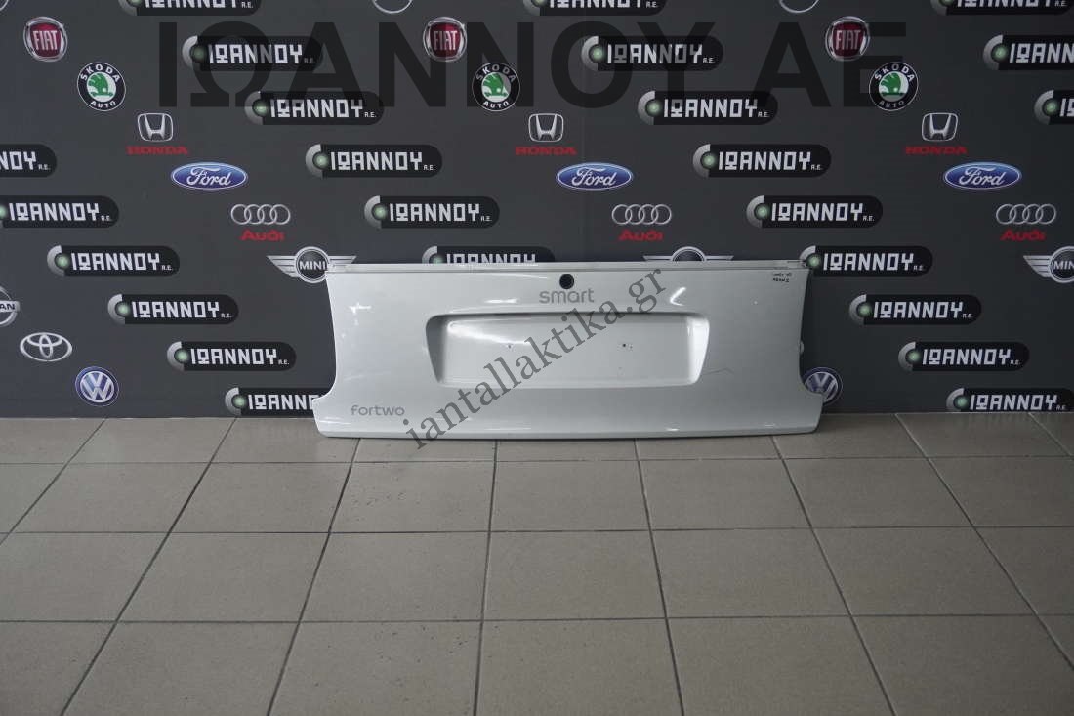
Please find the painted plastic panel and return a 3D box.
[{"bbox_3d":[0.071,-0.021,2.794,1.204,0.403,0.105,0,9,0],"label":"painted plastic panel"}]

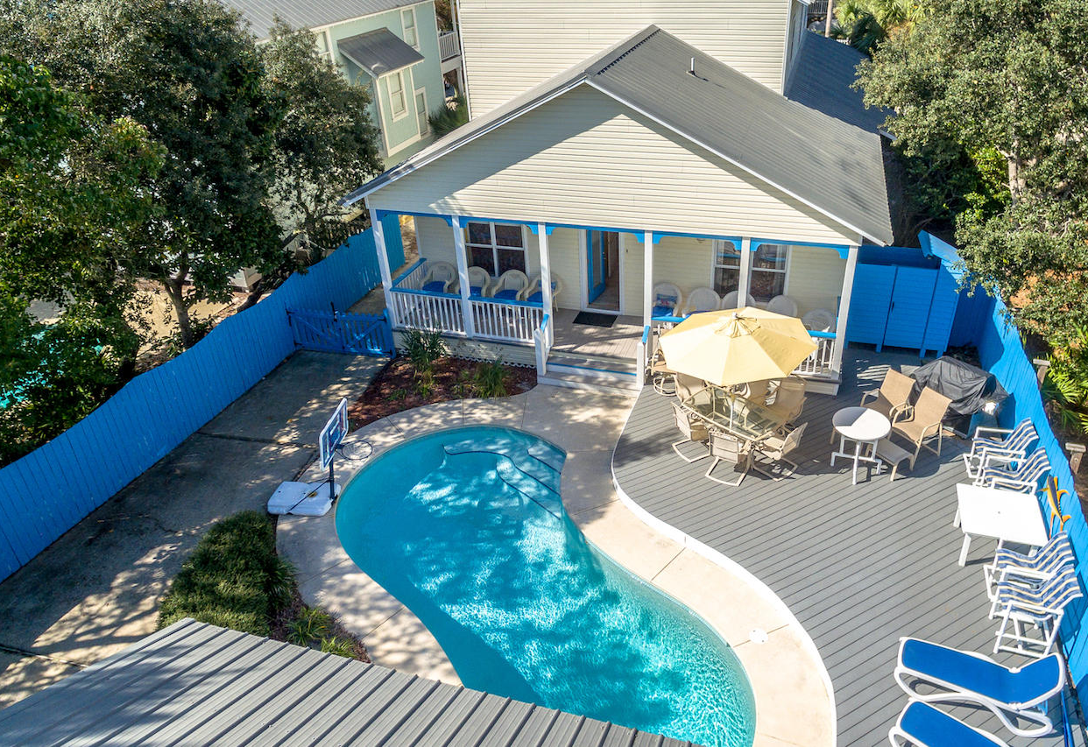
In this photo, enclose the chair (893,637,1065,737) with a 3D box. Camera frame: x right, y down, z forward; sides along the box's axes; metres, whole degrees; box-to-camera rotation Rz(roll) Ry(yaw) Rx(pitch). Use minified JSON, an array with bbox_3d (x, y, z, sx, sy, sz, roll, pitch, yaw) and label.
[{"bbox_3d":[5.134,3.464,7.333,1.600,0.880,0.640,10,37,22],"label":"chair"}]

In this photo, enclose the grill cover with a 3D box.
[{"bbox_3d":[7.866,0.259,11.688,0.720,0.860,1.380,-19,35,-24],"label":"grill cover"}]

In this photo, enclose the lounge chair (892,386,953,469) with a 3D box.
[{"bbox_3d":[6.720,0.959,11.119,0.780,1.030,0.630,-16,34,-20],"label":"lounge chair"}]

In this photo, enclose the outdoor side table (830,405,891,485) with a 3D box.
[{"bbox_3d":[5.304,1.173,10.342,0.860,0.750,0.860,9,36,20],"label":"outdoor side table"}]

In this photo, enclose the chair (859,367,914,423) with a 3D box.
[{"bbox_3d":[5.944,0.558,10.944,0.800,1.000,0.650,-21,37,-22],"label":"chair"}]

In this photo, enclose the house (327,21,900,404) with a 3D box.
[{"bbox_3d":[1.834,-4.125,14.523,10.600,5.750,6.600,9,36,20],"label":"house"}]

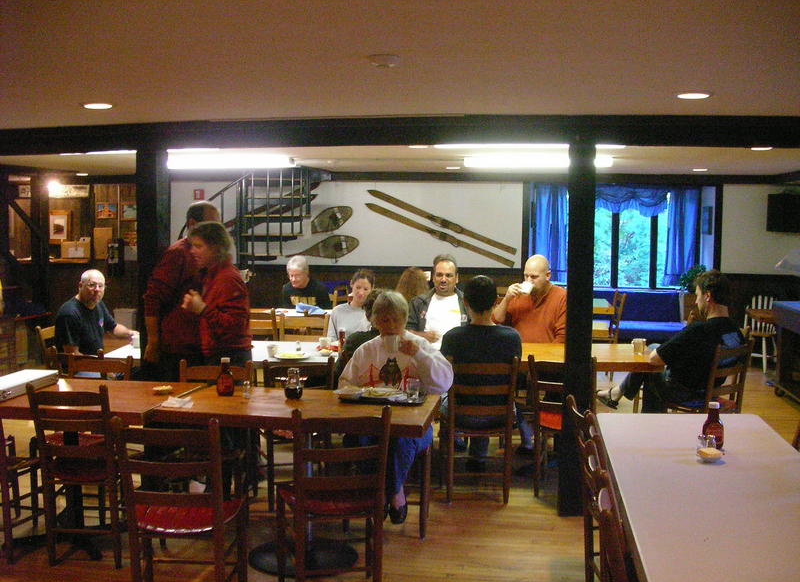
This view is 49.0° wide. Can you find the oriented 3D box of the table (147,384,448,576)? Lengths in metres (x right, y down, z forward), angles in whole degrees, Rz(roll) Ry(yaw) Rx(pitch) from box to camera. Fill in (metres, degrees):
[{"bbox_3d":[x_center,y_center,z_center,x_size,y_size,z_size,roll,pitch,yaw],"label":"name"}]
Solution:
[{"bbox_3d":[-0.445,0.902,4.125,1.200,0.755,0.650,2,5,9],"label":"table"}]

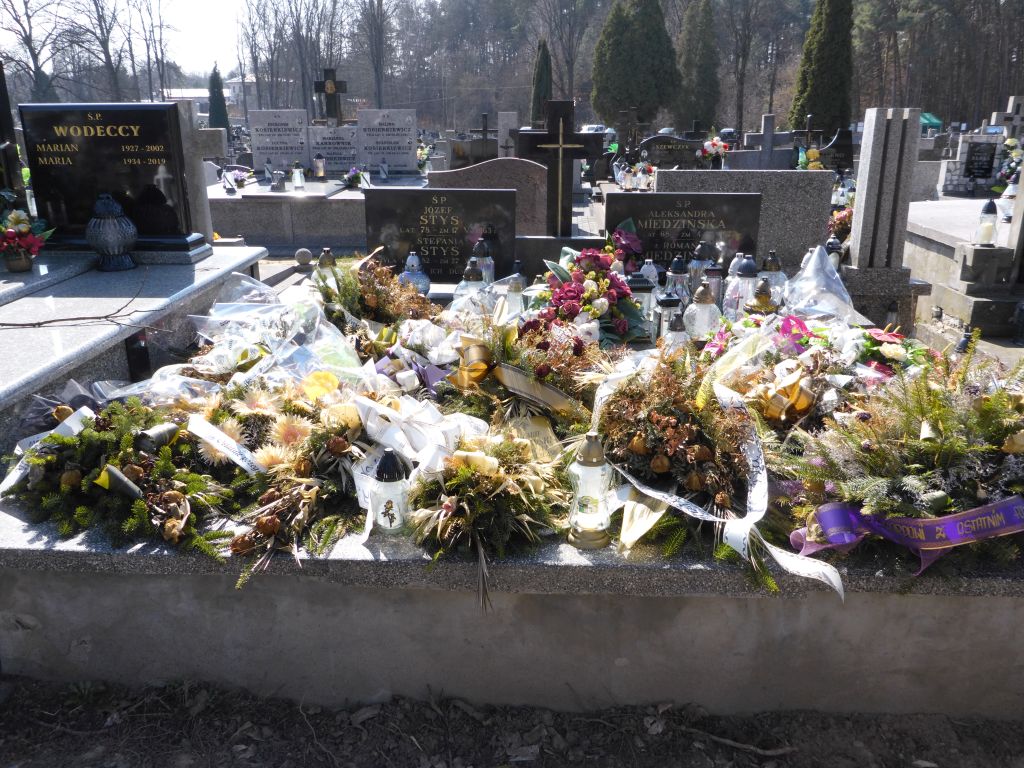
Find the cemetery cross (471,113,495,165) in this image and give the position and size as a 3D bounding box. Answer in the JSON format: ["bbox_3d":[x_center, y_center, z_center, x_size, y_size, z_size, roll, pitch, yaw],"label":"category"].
[{"bbox_3d":[-0.446,-3.956,13.439,0.468,0.825,0.100,0,18,0],"label":"cemetery cross"}]

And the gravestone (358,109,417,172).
[{"bbox_3d":[-1.587,-3.108,10.560,0.738,0.765,0.110,0,18,-2],"label":"gravestone"}]

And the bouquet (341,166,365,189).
[{"bbox_3d":[-1.799,-2.340,9.341,0.270,0.230,0.250,0,18,-2],"label":"bouquet"}]

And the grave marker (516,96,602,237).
[{"bbox_3d":[0.253,-1.150,4.450,0.445,0.703,0.100,1,18,2],"label":"grave marker"}]

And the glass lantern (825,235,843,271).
[{"bbox_3d":[1.671,-0.659,4.300,0.095,0.233,0.095,0,17,0],"label":"glass lantern"}]

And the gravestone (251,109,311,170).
[{"bbox_3d":[-2.346,-2.465,8.400,0.575,0.603,0.090,1,18,2],"label":"gravestone"}]

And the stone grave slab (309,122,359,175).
[{"bbox_3d":[-2.284,-2.998,10.598,0.636,0.579,0.110,0,18,-2],"label":"stone grave slab"}]

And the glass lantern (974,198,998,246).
[{"bbox_3d":[2.585,-0.876,4.500,0.100,0.256,0.100,2,18,6],"label":"glass lantern"}]

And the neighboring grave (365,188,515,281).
[{"bbox_3d":[-0.356,-0.735,4.130,0.743,0.466,0.100,1,18,3],"label":"neighboring grave"}]

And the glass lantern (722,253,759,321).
[{"bbox_3d":[1.074,-0.458,3.900,0.160,0.322,0.160,0,17,0],"label":"glass lantern"}]

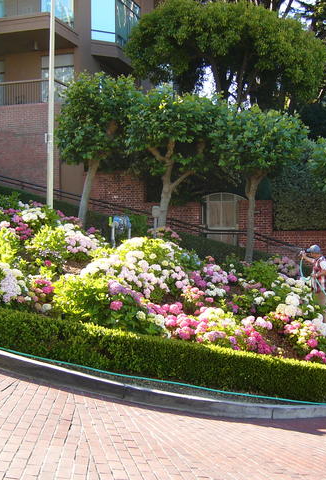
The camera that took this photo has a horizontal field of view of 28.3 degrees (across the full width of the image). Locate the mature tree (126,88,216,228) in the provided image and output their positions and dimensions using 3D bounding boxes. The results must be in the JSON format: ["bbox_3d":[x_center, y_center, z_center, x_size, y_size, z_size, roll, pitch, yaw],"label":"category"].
[{"bbox_3d":[0.188,-1.978,16.200,2.250,3.630,2.200,0,0,0],"label":"mature tree"}]

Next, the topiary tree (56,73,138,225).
[{"bbox_3d":[-1.726,-2.350,16.800,2.130,4.000,2.100,0,0,0],"label":"topiary tree"}]

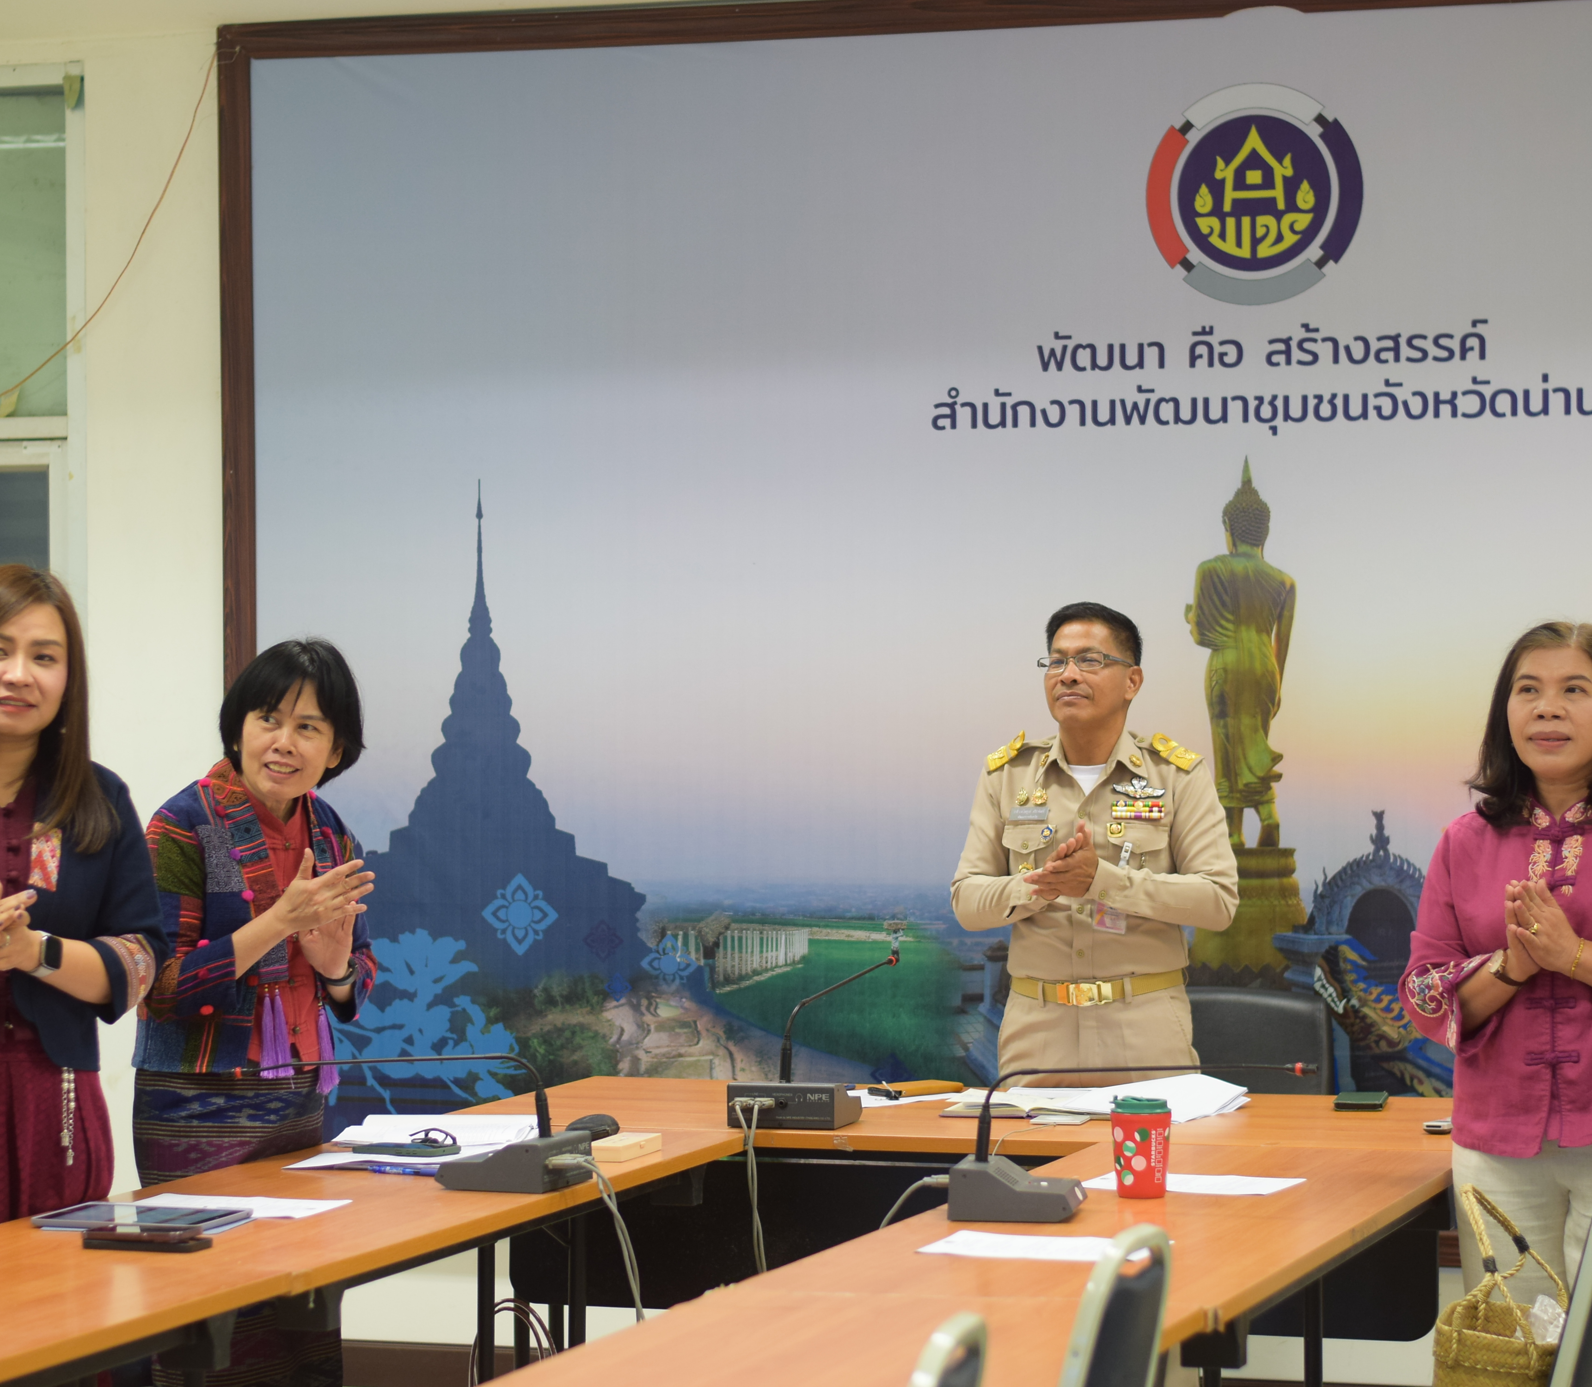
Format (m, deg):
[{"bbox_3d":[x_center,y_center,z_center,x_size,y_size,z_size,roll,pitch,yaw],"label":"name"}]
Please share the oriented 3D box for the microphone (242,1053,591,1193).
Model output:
[{"bbox_3d":[-0.628,0.658,6.782,0.585,0.200,0.180,0,1,20],"label":"microphone"}]

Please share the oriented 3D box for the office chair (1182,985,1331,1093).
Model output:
[{"bbox_3d":[0.719,1.024,8.201,0.600,0.905,0.600,0,1,18],"label":"office chair"}]

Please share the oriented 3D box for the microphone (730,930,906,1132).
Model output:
[{"bbox_3d":[0.068,0.609,7.641,0.185,0.255,0.580,0,1,20],"label":"microphone"}]

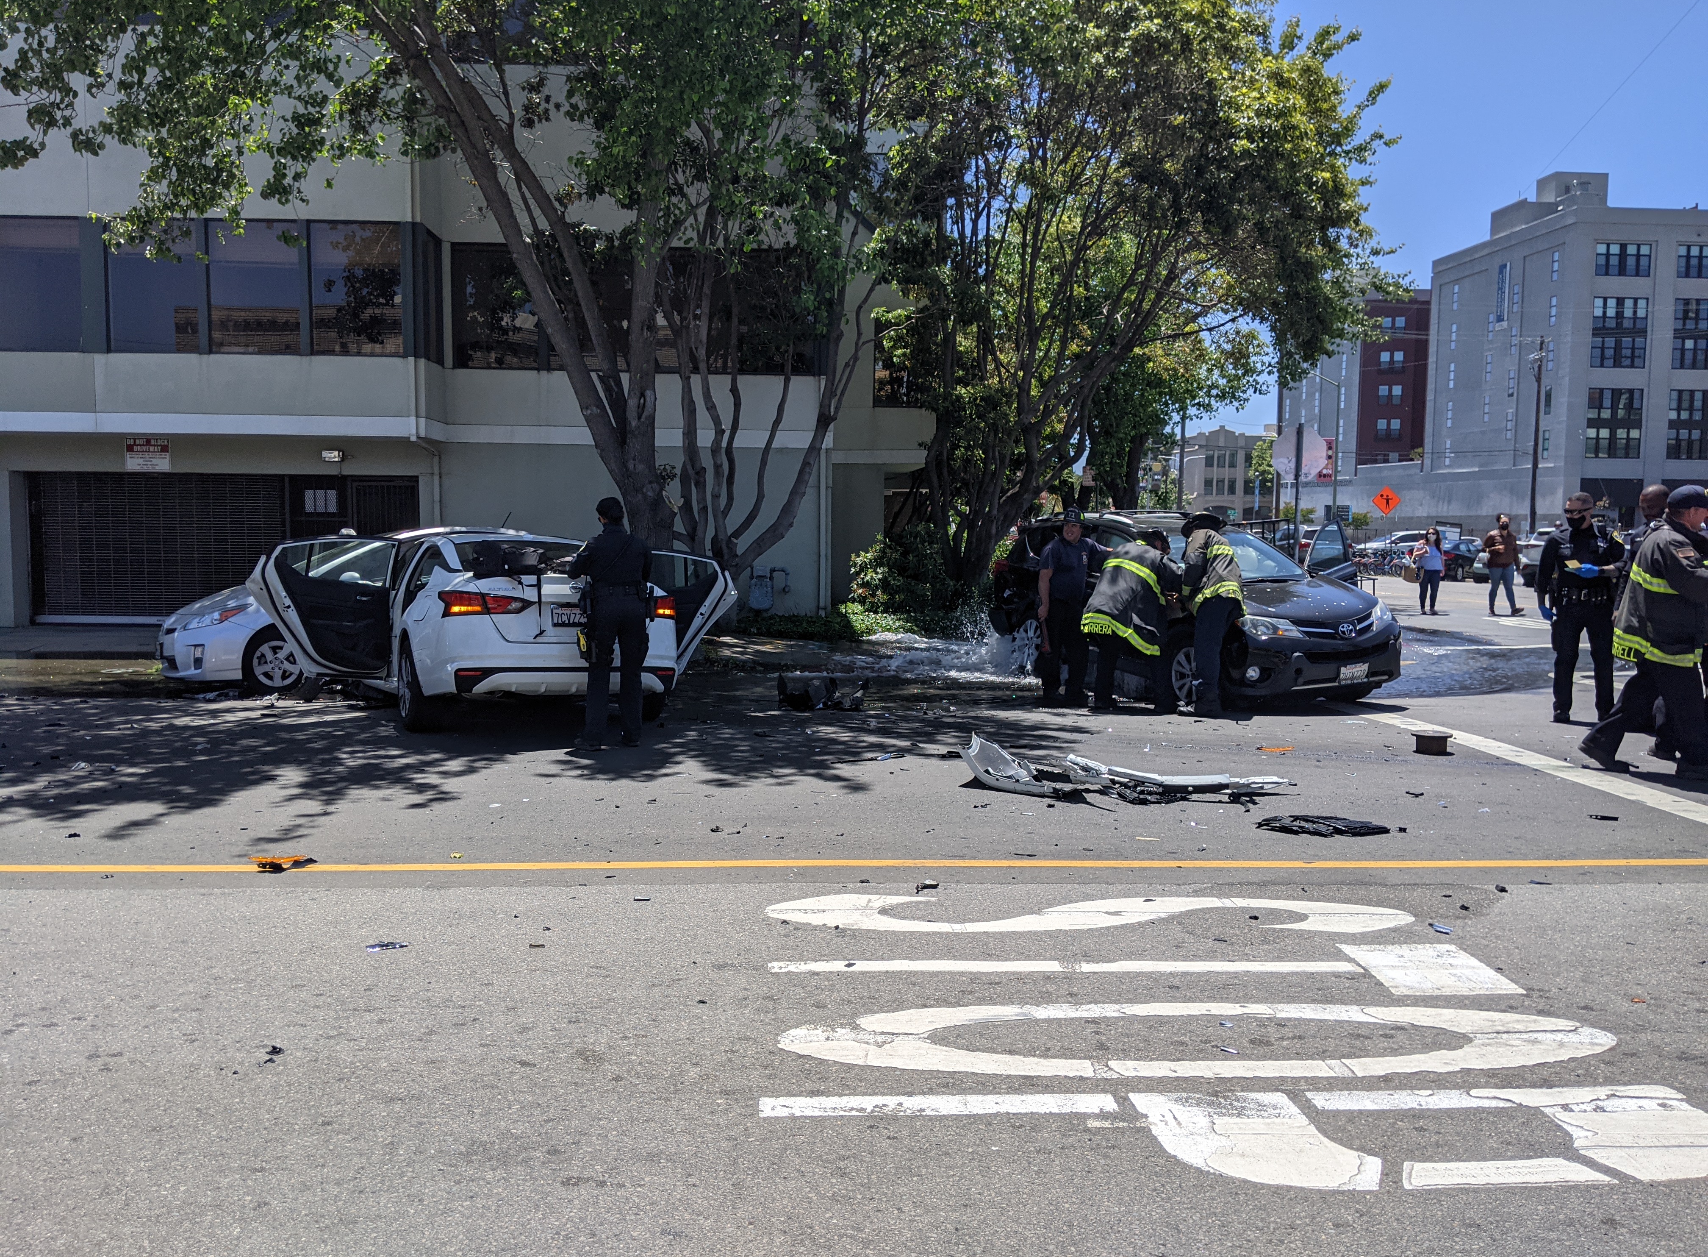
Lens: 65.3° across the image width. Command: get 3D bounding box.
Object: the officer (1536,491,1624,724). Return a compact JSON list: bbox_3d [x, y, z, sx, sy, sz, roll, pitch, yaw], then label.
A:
[{"bbox_3d":[5.764,-0.167,10.569,0.600,1.820,0.420,2,5,24],"label":"officer"}]

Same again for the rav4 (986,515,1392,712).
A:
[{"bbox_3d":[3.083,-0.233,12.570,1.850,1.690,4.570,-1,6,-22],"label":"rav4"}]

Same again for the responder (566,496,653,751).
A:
[{"bbox_3d":[-1.705,-0.035,9.325,0.580,1.740,0.420,-1,5,-18],"label":"responder"}]

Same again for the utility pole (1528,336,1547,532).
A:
[{"bbox_3d":[32.524,-8.334,63.546,0.500,11.200,0.500,0,4,0],"label":"utility pole"}]

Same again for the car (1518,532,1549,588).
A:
[{"bbox_3d":[21.136,-2.121,40.156,1.870,1.670,4.550,3,5,32],"label":"car"}]

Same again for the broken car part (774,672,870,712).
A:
[{"bbox_3d":[-0.259,0.541,11.476,0.760,0.290,0.450,0,4,0],"label":"broken car part"}]

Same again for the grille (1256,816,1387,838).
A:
[{"bbox_3d":[2.351,0.993,6.697,0.670,0.060,0.280,1,4,2],"label":"grille"}]

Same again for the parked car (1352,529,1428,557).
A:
[{"bbox_3d":[23.274,-3.132,55.925,4.700,1.600,1.820,0,5,-10],"label":"parked car"}]

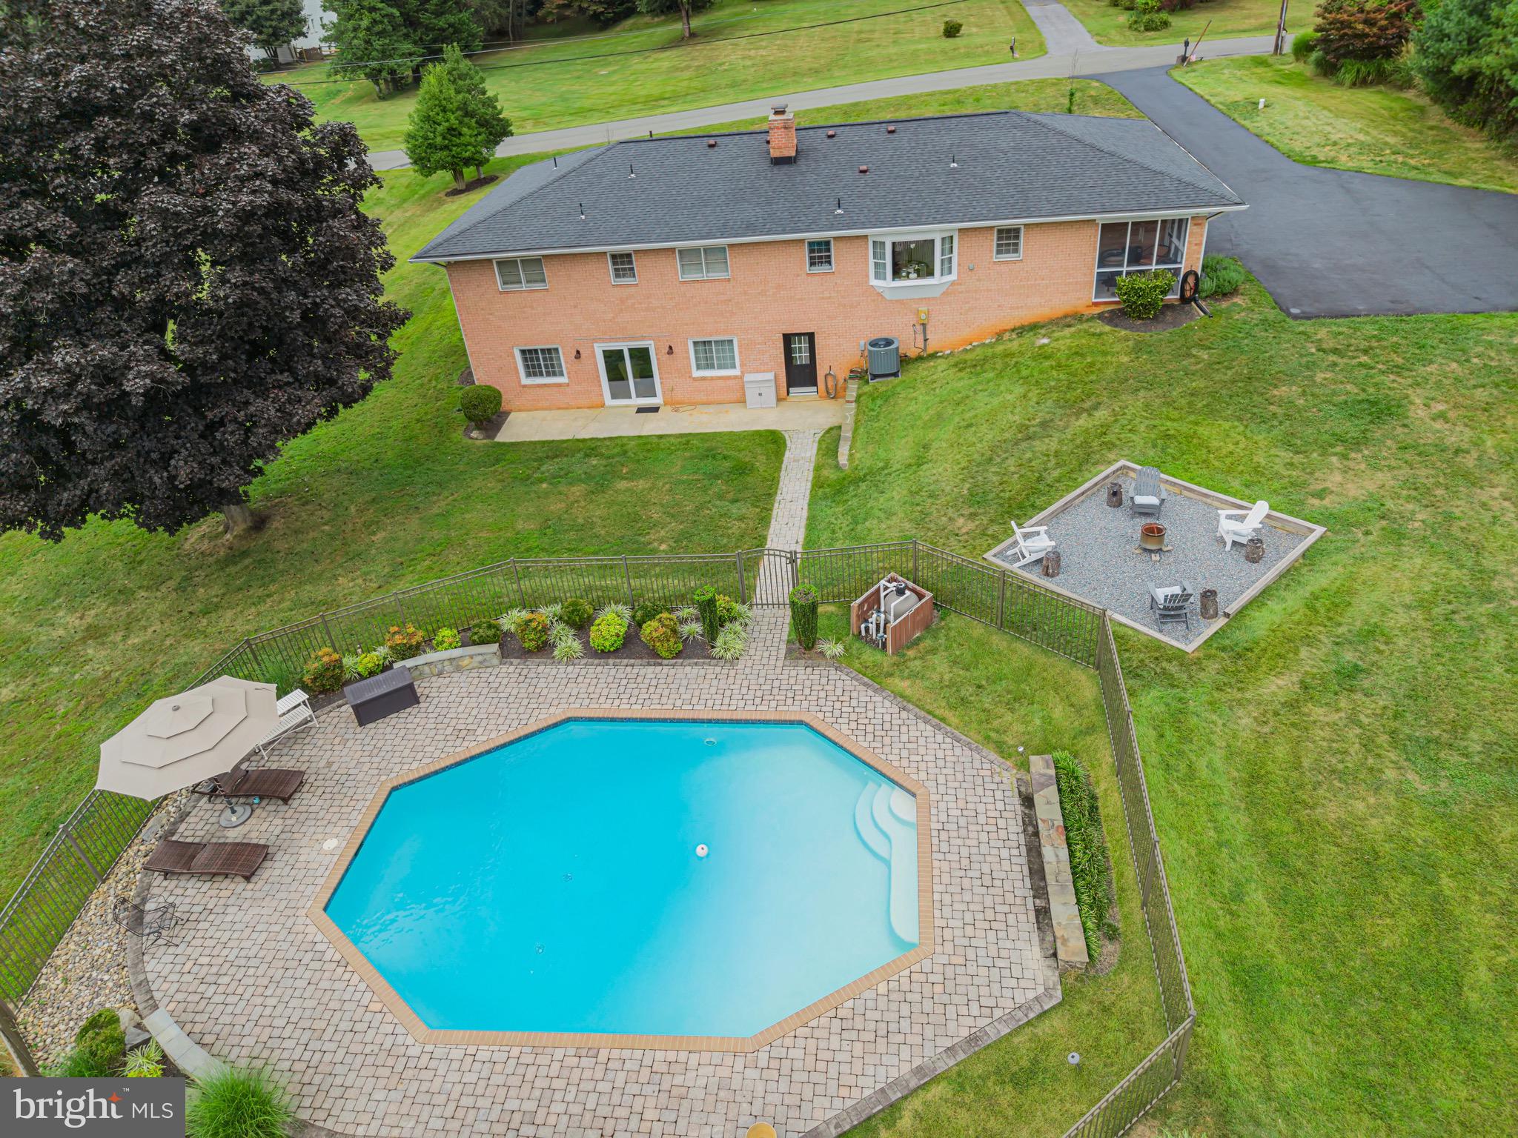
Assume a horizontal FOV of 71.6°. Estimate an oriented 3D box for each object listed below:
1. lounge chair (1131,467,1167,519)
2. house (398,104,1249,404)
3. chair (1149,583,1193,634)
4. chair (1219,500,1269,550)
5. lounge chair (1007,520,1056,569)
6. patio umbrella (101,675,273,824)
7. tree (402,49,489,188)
[{"bbox_3d":[8.594,-1.660,23.283,0.750,0.960,0.860,5,34,16],"label":"lounge chair"},{"bbox_3d":[2.034,-11.612,35.364,23.632,8.046,12.079,-1,33,7],"label":"house"},{"bbox_3d":[7.862,0.552,19.965,0.750,0.960,0.860,-1,33,7],"label":"chair"},{"bbox_3d":[10.037,-0.955,21.949,0.860,0.960,0.750,-1,33,8],"label":"chair"},{"bbox_3d":[5.720,-0.596,22.102,0.860,0.960,0.750,-4,33,3],"label":"lounge chair"},{"bbox_3d":[-9.387,3.309,17.867,3.030,2.560,3.030,-6,33,0],"label":"patio umbrella"},{"bbox_3d":[-15.450,-21.817,51.867,4.278,5.980,4.278,-6,33,0],"label":"tree"}]

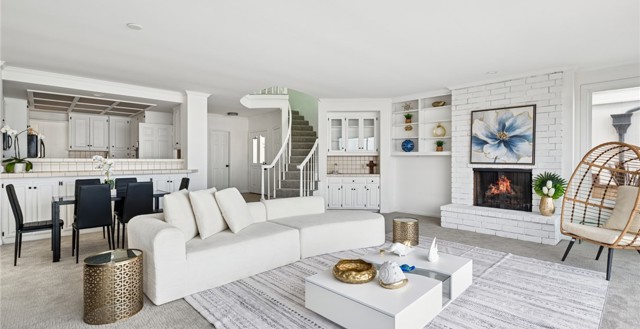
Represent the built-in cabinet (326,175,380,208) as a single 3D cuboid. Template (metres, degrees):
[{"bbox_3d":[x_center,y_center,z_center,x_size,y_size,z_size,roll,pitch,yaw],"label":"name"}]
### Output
[{"bbox_3d":[0.814,0.689,7.158,1.290,0.880,0.550,0,1,1],"label":"built-in cabinet"}]

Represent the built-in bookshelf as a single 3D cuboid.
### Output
[{"bbox_3d":[2.288,-0.812,6.376,1.400,1.300,0.280,1,1,45],"label":"built-in bookshelf"}]

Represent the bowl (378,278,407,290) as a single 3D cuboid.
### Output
[{"bbox_3d":[0.574,0.925,2.240,0.220,0.060,0.210,0,1,0],"label":"bowl"}]

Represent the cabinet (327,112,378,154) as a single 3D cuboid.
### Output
[{"bbox_3d":[0.820,-0.771,7.289,1.280,1.080,0.330,0,1,0],"label":"cabinet"}]

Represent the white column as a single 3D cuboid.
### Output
[{"bbox_3d":[-2.801,-0.203,6.372,0.480,2.740,0.440,-1,1,-44],"label":"white column"}]

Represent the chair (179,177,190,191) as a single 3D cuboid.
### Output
[{"bbox_3d":[-2.486,0.711,4.789,0.490,0.965,0.410,-1,1,-44],"label":"chair"}]

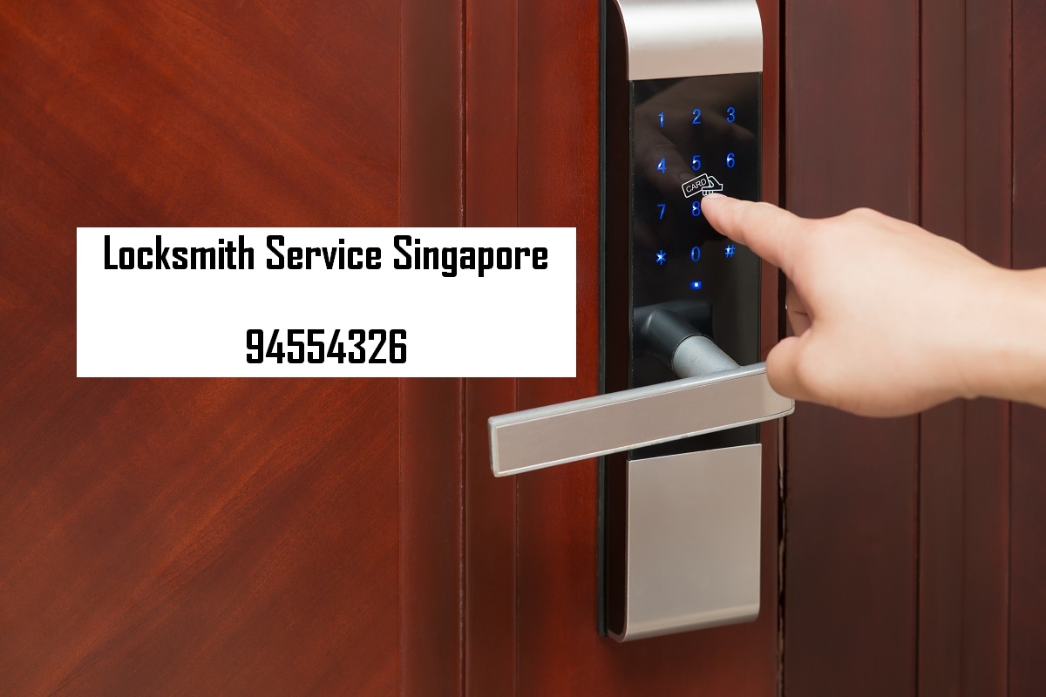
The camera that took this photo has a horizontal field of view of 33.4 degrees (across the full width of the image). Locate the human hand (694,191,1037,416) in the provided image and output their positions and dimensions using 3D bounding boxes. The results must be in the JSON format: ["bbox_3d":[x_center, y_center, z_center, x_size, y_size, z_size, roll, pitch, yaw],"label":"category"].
[{"bbox_3d":[0.149,-0.019,0.745,0.085,0.085,0.172,-11,21,-42],"label":"human hand"}]

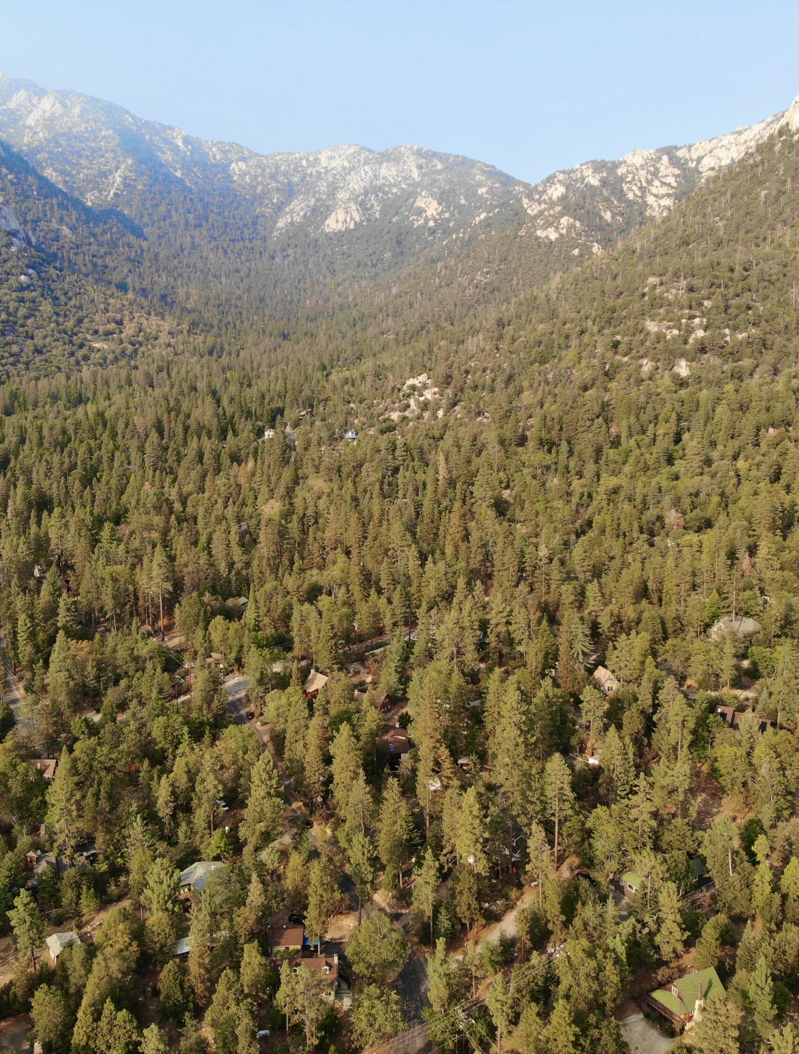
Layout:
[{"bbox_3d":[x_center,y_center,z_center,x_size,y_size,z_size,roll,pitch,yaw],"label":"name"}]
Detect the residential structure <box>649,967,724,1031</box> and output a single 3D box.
[{"bbox_3d":[50.710,81.230,170.030,11.000,7.800,7.100,-5,12,-27],"label":"residential structure"}]

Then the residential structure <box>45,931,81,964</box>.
[{"bbox_3d":[-64.400,81.580,188.120,5.400,3.200,6.400,-6,12,-29],"label":"residential structure"}]

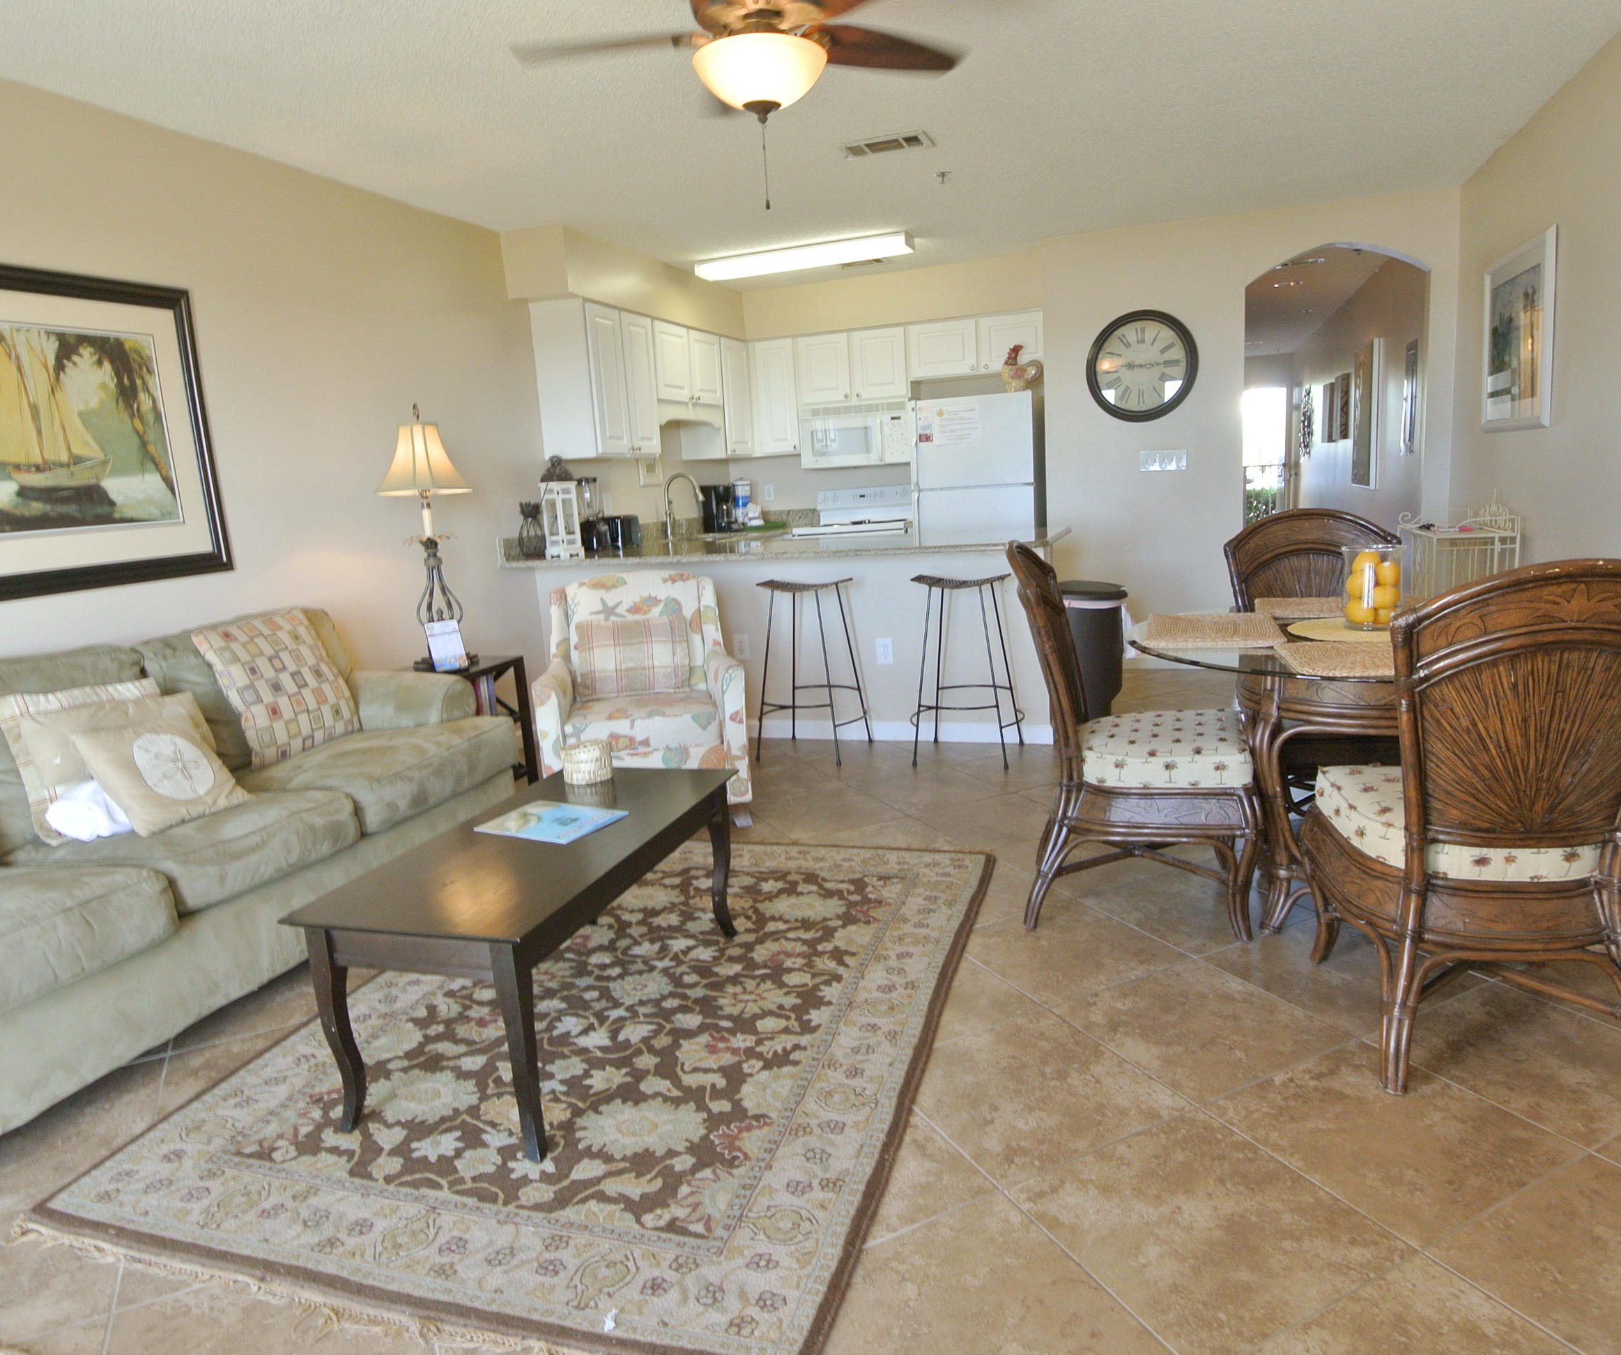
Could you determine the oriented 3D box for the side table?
[{"bbox_3d":[-1.555,0.241,4.384,0.448,0.569,0.544,0,11,20],"label":"side table"}]

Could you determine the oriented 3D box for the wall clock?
[{"bbox_3d":[1.862,-1.749,5.665,0.600,0.610,0.055,0,12,20],"label":"wall clock"}]

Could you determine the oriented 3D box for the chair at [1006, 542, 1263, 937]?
[{"bbox_3d":[0.873,0.131,2.770,0.610,1.015,0.530,0,12,18],"label":"chair"}]

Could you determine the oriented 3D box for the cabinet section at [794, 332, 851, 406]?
[{"bbox_3d":[0.136,-2.049,6.760,0.370,0.440,0.320,1,12,20],"label":"cabinet section"}]

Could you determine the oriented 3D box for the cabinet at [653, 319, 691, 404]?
[{"bbox_3d":[-0.974,-1.873,6.095,0.351,0.454,0.448,0,11,20],"label":"cabinet"}]

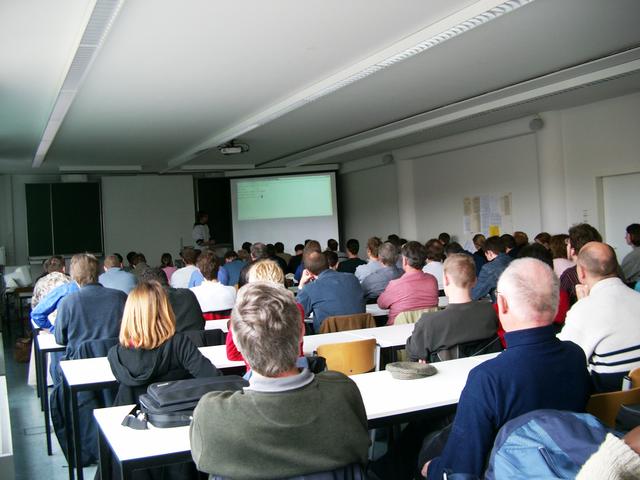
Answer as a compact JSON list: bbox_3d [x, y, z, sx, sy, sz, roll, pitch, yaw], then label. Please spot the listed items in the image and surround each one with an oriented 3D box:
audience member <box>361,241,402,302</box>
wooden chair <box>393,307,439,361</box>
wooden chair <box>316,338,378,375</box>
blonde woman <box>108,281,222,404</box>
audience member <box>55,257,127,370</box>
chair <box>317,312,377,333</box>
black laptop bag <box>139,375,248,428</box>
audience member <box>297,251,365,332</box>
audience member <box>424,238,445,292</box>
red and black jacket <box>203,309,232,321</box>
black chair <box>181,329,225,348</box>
[{"bbox_3d":[0.557,0.659,7.049,0.500,1.330,0.780,-3,1,-21],"label":"audience member"},{"bbox_3d":[0.697,0.934,5.466,0.450,0.815,0.530,-3,1,-21],"label":"wooden chair"},{"bbox_3d":[0.089,0.986,4.009,0.420,0.820,0.520,-3,1,-21],"label":"wooden chair"},{"bbox_3d":[-0.771,0.814,3.441,0.560,1.270,0.780,-3,1,-22],"label":"blonde woman"},{"bbox_3d":[-1.566,0.784,4.704,0.480,1.375,0.800,-3,1,-21],"label":"audience member"},{"bbox_3d":[0.147,0.963,5.274,0.450,0.820,0.530,-3,1,-21],"label":"chair"},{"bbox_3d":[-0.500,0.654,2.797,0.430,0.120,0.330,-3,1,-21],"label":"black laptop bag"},{"bbox_3d":[0.056,0.732,5.509,0.540,1.285,0.800,-3,1,-21],"label":"audience member"},{"bbox_3d":[1.156,0.622,7.275,0.470,1.335,0.780,-3,1,-21],"label":"audience member"},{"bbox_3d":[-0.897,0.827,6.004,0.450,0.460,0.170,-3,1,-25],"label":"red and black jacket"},{"bbox_3d":[-0.918,1.031,4.840,0.440,0.810,0.530,-3,1,-21],"label":"black chair"}]

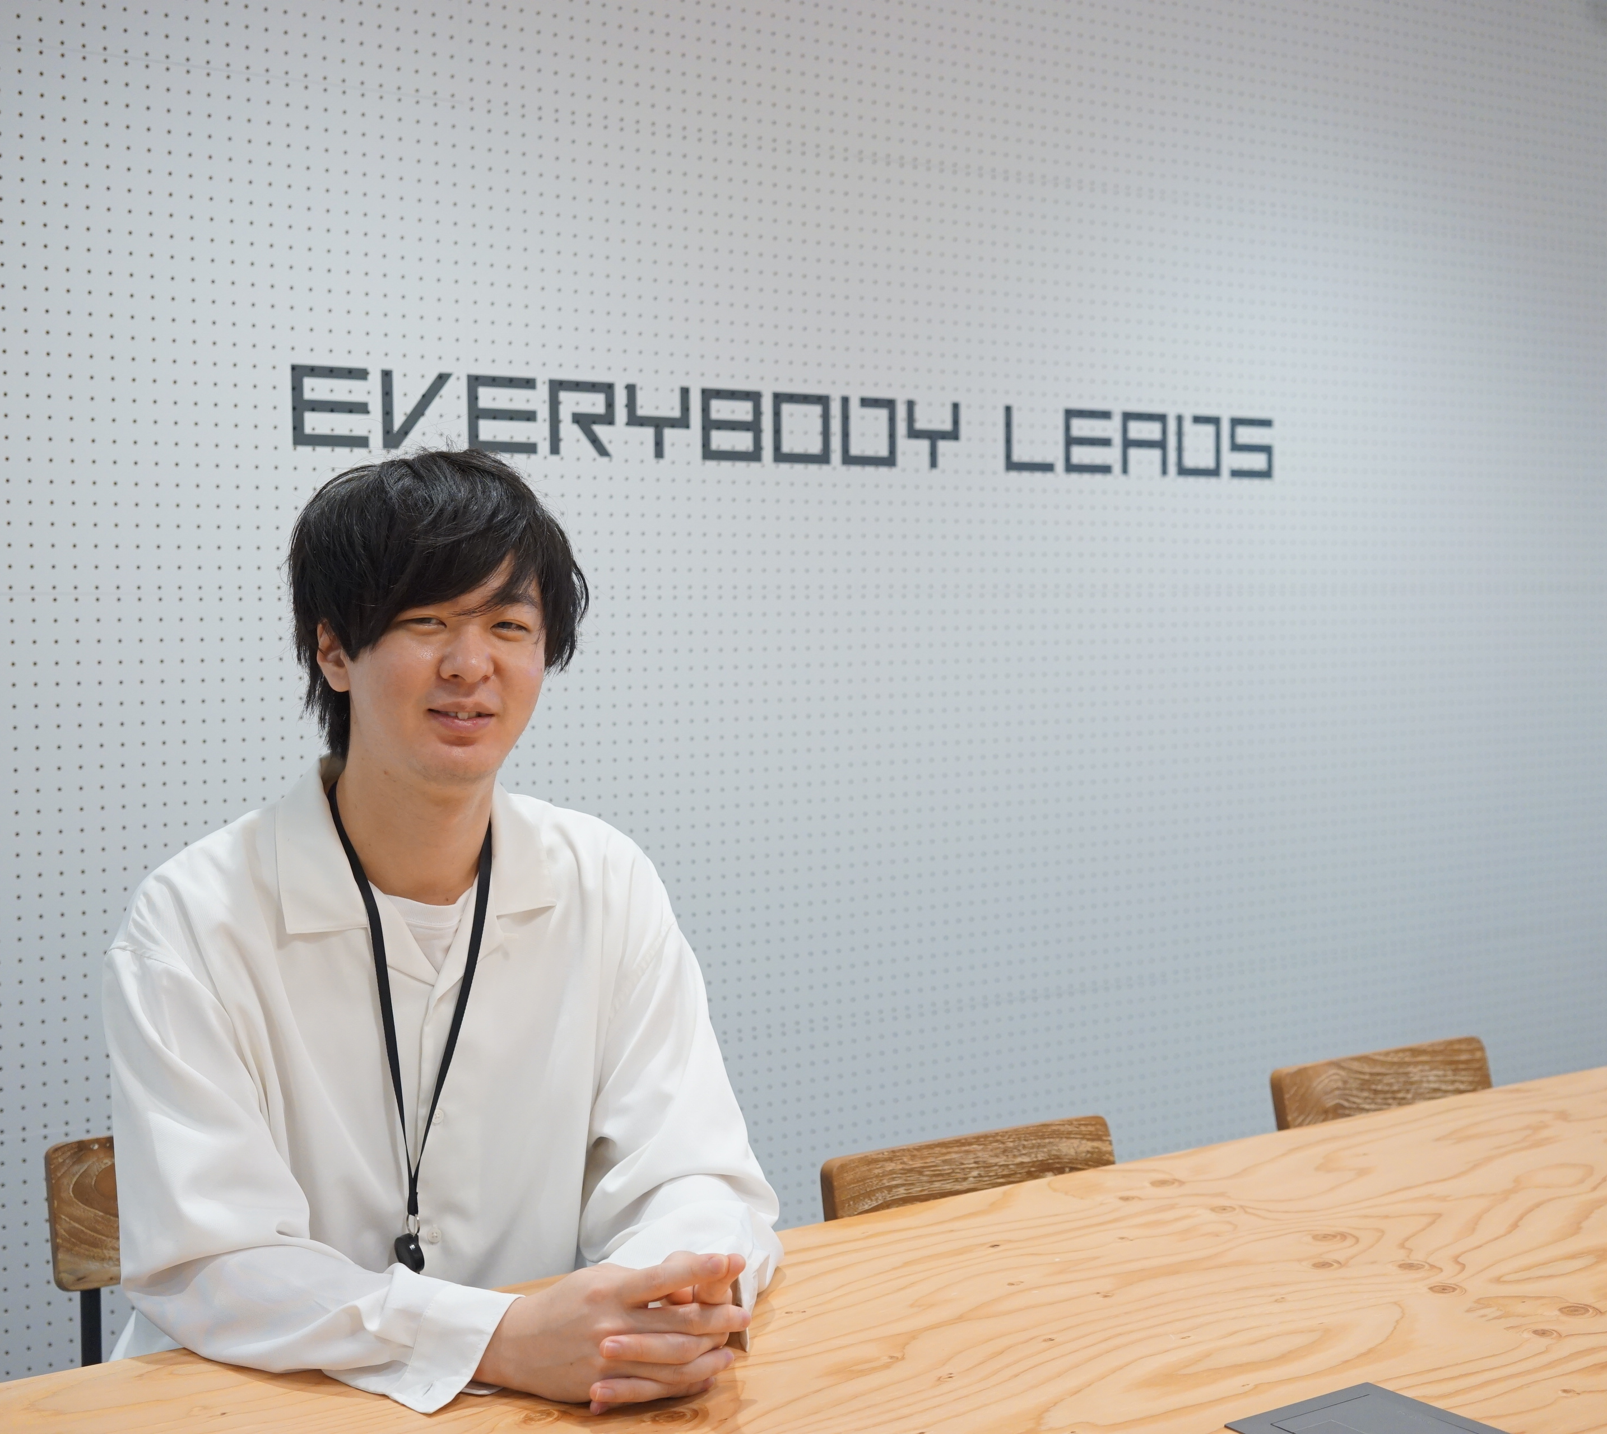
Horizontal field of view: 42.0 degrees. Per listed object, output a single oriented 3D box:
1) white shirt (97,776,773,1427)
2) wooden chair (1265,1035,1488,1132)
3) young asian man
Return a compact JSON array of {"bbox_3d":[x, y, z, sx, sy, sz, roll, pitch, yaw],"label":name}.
[{"bbox_3d":[-0.296,0.364,1.640,0.500,0.670,0.500,-2,3,-29],"label":"white shirt"},{"bbox_3d":[0.780,0.762,2.192,0.400,0.760,0.470,-3,4,-34],"label":"wooden chair"},{"bbox_3d":[-0.293,0.484,1.640,0.510,1.391,0.620,-2,3,-29],"label":"young asian man"}]

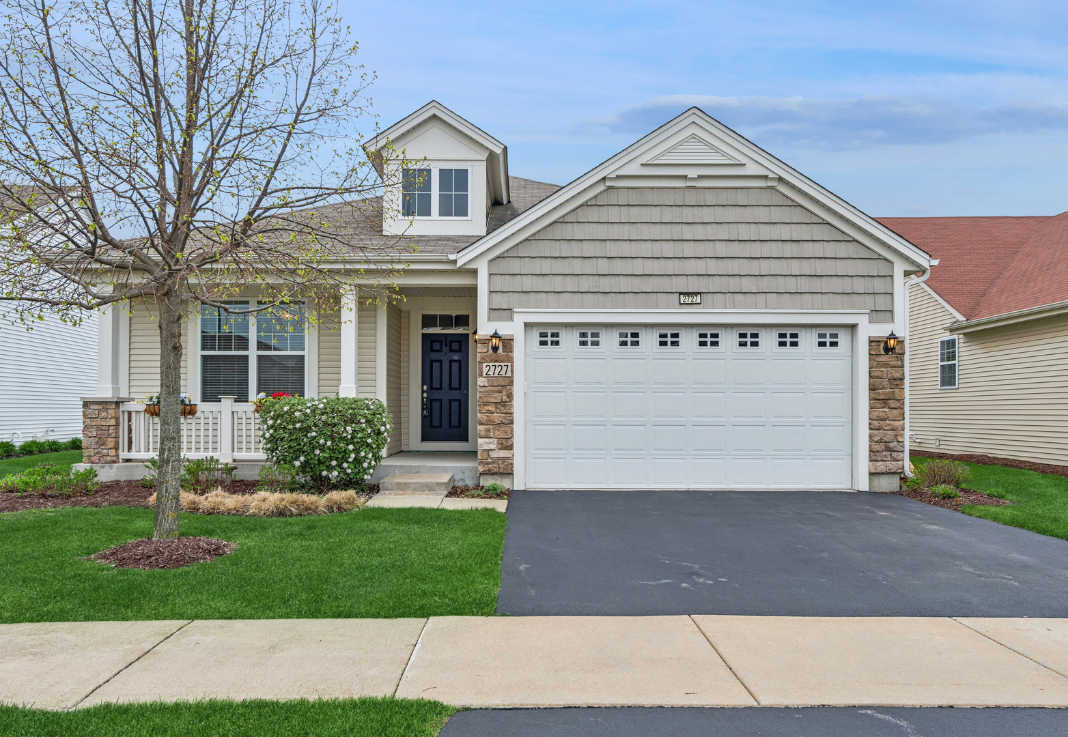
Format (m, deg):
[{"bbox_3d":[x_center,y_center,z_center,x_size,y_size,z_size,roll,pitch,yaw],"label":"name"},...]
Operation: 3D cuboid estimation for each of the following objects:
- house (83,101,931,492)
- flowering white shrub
[{"bbox_3d":[-0.800,-1.250,17.600,13.100,6.500,14.200,0,-1,0],"label":"house"},{"bbox_3d":[-2.980,1.050,10.550,1.850,1.320,1.600,0,-1,0],"label":"flowering white shrub"}]

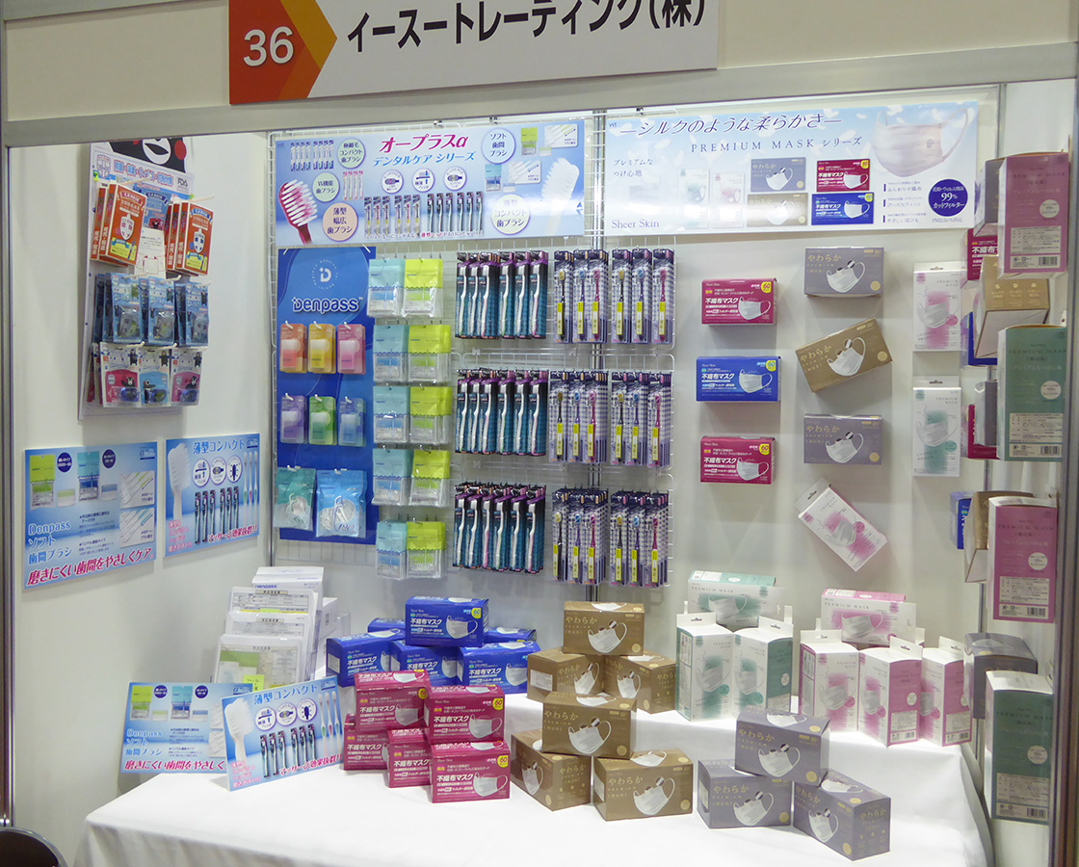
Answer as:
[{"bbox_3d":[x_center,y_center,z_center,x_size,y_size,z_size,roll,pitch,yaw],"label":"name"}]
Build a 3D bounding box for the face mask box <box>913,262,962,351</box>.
[{"bbox_3d":[0.940,-0.300,2.454,0.104,0.213,0.086,1,2,17],"label":"face mask box"}]

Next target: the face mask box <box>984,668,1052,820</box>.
[{"bbox_3d":[0.785,0.508,1.700,0.086,0.221,0.104,2,3,17],"label":"face mask box"}]

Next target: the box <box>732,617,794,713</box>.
[{"bbox_3d":[0.527,0.563,2.444,0.088,0.233,0.104,-1,4,-37],"label":"box"}]

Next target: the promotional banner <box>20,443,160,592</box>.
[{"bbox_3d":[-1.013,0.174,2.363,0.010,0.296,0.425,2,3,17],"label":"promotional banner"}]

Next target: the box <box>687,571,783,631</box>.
[{"bbox_3d":[0.493,0.418,2.575,0.232,0.107,0.085,1,3,14],"label":"box"}]

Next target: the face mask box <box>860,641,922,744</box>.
[{"bbox_3d":[0.793,0.582,2.347,0.086,0.213,0.104,0,3,-21],"label":"face mask box"}]

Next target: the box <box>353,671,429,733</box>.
[{"bbox_3d":[-0.355,0.649,2.499,0.173,0.105,0.092,0,3,-12],"label":"box"}]

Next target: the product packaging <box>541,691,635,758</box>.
[{"bbox_3d":[0.115,0.668,2.371,0.201,0.110,0.097,1,3,11],"label":"product packaging"}]

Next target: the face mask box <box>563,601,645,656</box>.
[{"bbox_3d":[0.165,0.499,2.650,0.201,0.110,0.097,1,3,3],"label":"face mask box"}]

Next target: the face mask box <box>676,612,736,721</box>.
[{"bbox_3d":[0.399,0.563,2.501,0.107,0.238,0.085,0,3,-18],"label":"face mask box"}]

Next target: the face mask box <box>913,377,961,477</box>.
[{"bbox_3d":[0.943,-0.018,2.464,0.104,0.233,0.088,0,2,17],"label":"face mask box"}]

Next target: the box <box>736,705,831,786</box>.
[{"bbox_3d":[0.531,0.685,2.265,0.181,0.112,0.100,2,3,26],"label":"box"}]

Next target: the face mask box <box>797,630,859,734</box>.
[{"bbox_3d":[0.675,0.579,2.417,0.102,0.209,0.088,1,3,-10],"label":"face mask box"}]

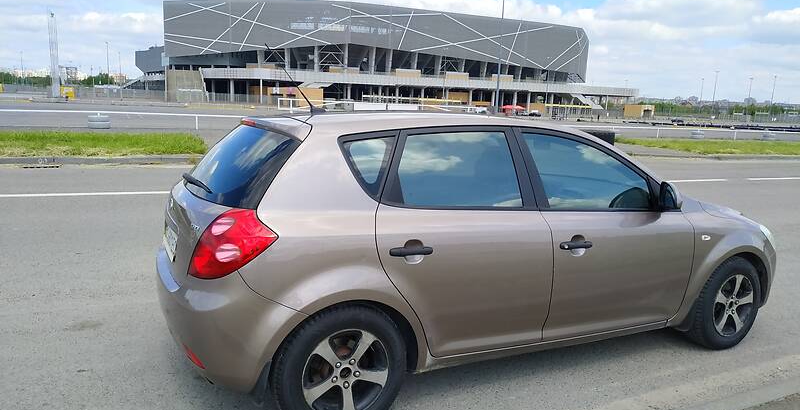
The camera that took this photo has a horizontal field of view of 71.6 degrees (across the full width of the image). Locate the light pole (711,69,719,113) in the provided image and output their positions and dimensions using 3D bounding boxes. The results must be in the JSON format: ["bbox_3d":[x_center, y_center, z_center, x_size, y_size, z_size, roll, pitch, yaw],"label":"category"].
[{"bbox_3d":[102.217,-36.425,180.000,1.620,14.500,0.800,2,10,0],"label":"light pole"}]

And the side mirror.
[{"bbox_3d":[1.463,-0.056,3.057,0.110,0.155,0.170,-3,11,-25],"label":"side mirror"}]

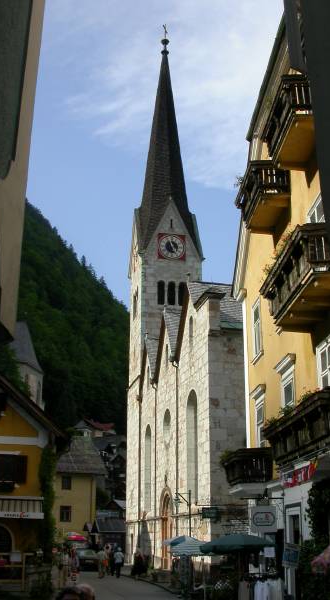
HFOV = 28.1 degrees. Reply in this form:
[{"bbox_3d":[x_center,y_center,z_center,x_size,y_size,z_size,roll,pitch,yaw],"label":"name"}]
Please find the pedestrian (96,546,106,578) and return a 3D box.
[{"bbox_3d":[-3.675,15.454,38.744,0.540,1.700,0.420,4,-20,-11],"label":"pedestrian"}]

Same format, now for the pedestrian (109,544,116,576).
[{"bbox_3d":[-3.069,15.574,39.429,0.540,1.740,0.420,4,-20,-11],"label":"pedestrian"}]

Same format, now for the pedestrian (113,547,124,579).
[{"bbox_3d":[-2.694,15.569,39.070,0.580,1.720,0.420,4,-20,-11],"label":"pedestrian"}]

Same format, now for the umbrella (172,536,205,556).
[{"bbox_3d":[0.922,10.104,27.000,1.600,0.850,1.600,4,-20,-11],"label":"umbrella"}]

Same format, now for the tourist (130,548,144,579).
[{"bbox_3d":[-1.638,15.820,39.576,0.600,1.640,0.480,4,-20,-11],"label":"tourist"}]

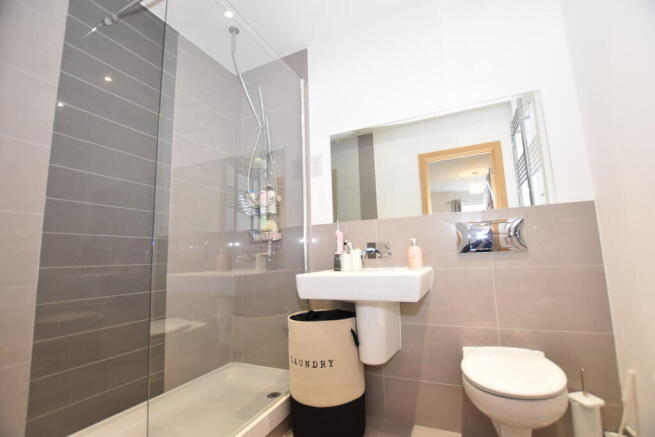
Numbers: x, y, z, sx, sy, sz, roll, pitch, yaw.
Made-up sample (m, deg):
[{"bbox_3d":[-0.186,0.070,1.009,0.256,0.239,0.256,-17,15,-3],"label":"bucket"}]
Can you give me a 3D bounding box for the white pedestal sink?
[{"bbox_3d":[0.220,0.496,1.390,0.600,0.455,0.455,-5,-9,25],"label":"white pedestal sink"}]

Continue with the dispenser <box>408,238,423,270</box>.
[{"bbox_3d":[0.465,0.191,1.450,0.074,0.168,0.074,0,-8,-14],"label":"dispenser"}]

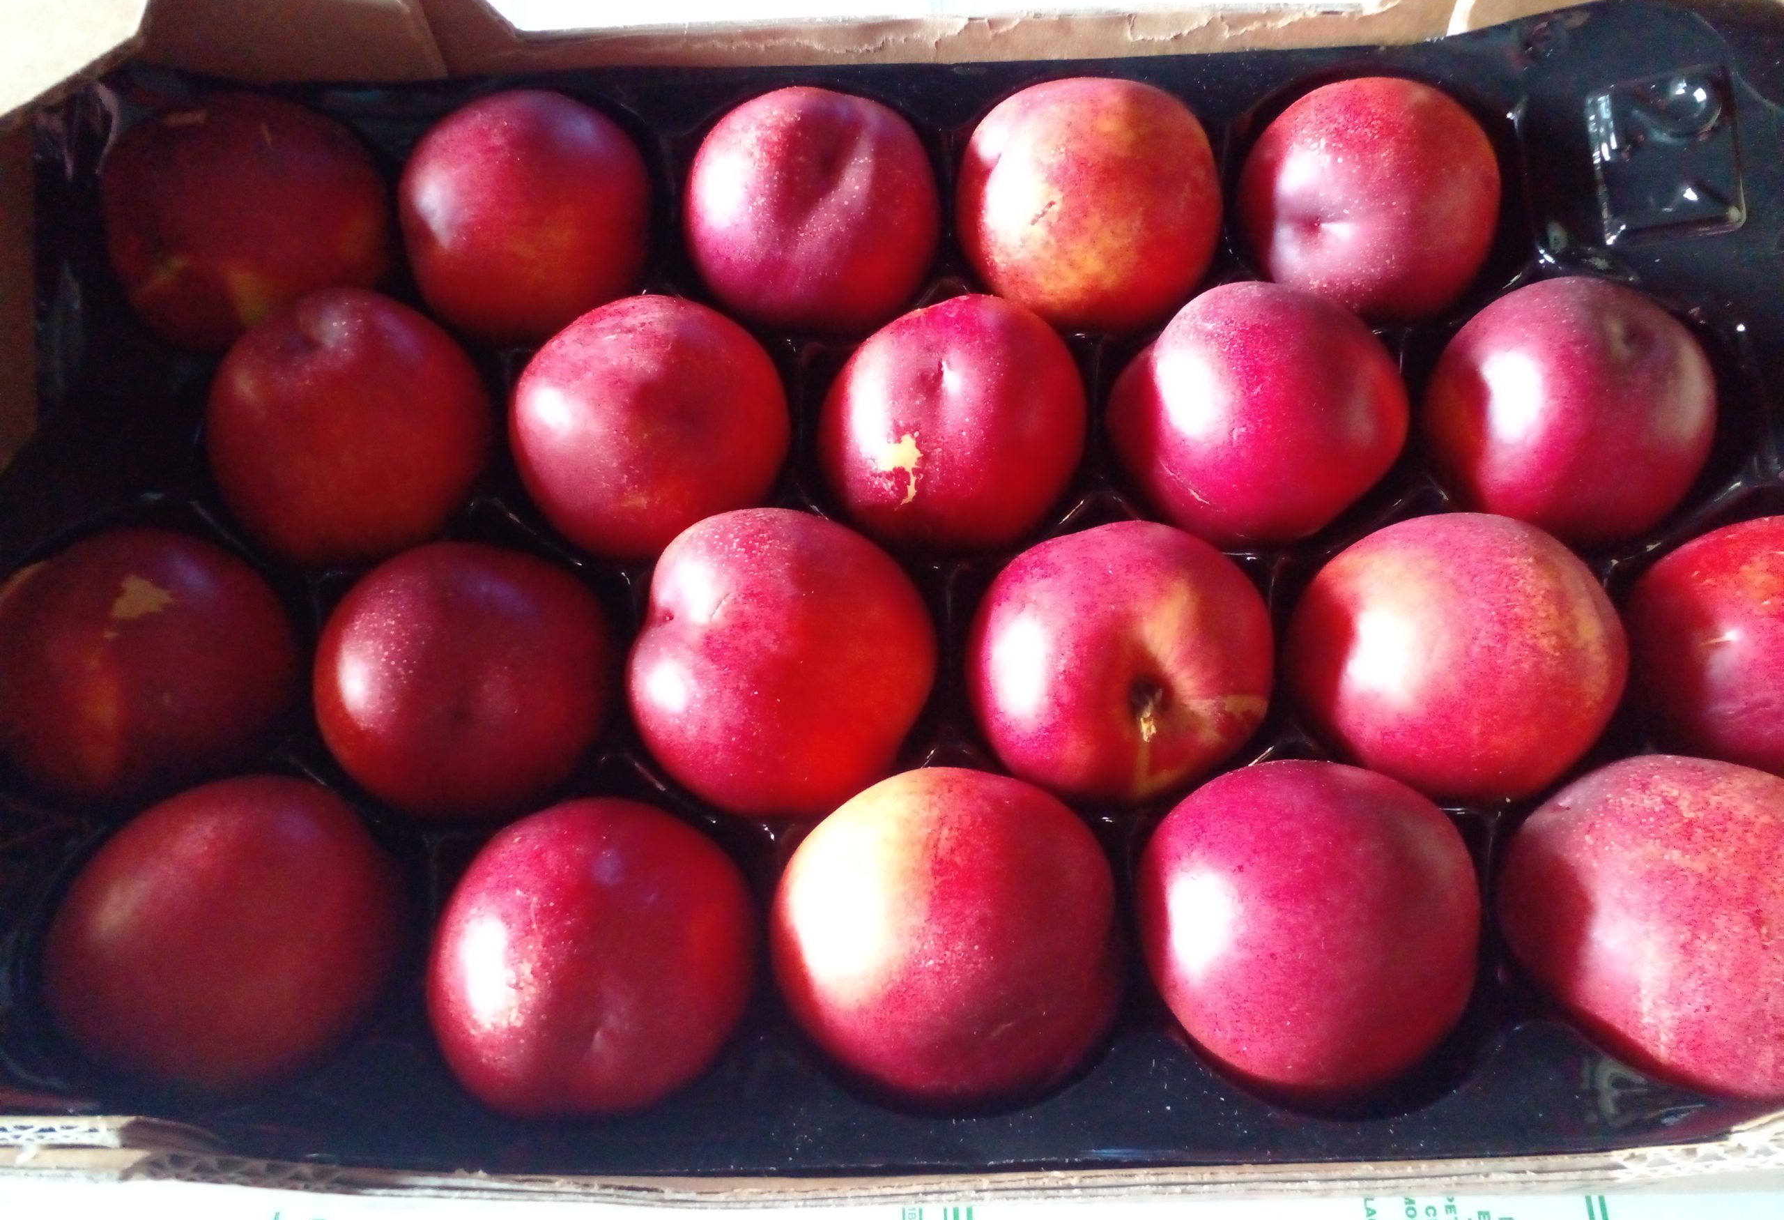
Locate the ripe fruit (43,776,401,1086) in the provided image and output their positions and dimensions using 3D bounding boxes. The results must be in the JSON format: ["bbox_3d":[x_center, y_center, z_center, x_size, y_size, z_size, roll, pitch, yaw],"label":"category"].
[{"bbox_3d":[-0.142,0.069,0.298,0.070,0.065,0.067,0,67,2],"label":"ripe fruit"}]

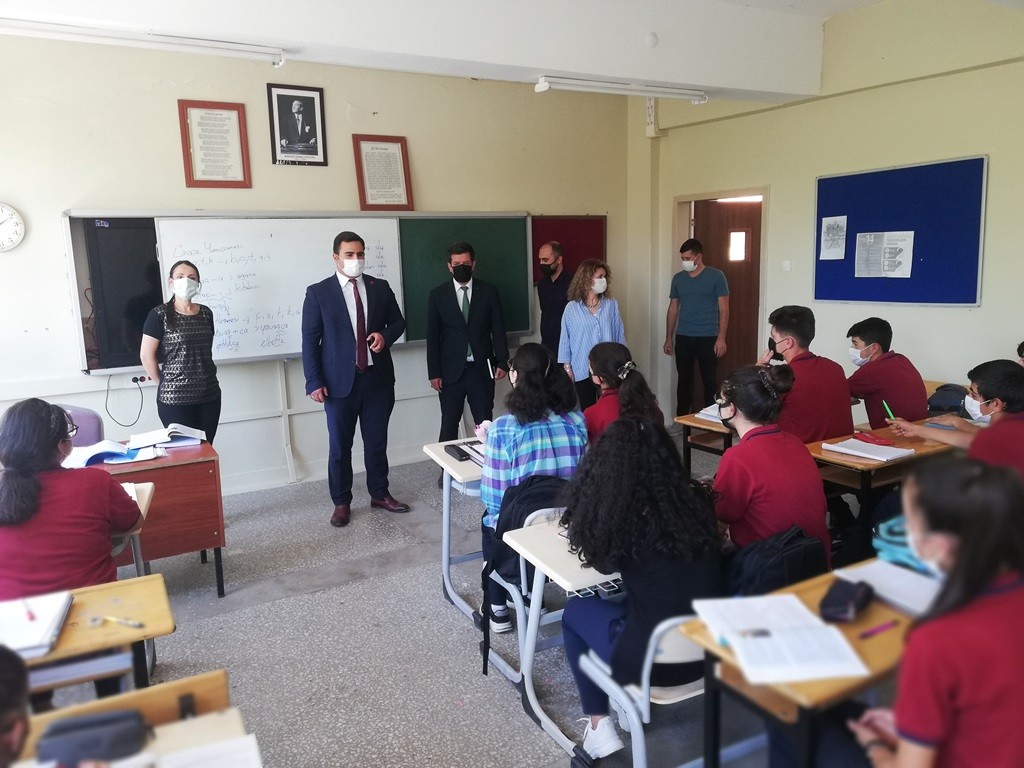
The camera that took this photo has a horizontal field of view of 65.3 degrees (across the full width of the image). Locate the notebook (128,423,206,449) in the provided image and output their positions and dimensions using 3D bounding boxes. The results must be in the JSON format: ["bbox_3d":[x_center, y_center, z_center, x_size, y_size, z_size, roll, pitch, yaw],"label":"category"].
[{"bbox_3d":[-1.777,0.264,4.104,0.365,0.070,0.250,-7,10,-32],"label":"notebook"}]

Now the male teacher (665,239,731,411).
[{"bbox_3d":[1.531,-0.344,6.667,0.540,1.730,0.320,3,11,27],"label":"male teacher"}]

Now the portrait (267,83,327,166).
[{"bbox_3d":[-1.523,-1.846,5.709,0.400,0.550,0.025,-7,10,-31],"label":"portrait"}]

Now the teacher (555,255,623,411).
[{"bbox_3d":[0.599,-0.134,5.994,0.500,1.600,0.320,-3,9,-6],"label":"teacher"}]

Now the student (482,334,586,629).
[{"bbox_3d":[0.076,0.455,3.406,0.480,1.290,0.650,-7,11,-28],"label":"student"}]

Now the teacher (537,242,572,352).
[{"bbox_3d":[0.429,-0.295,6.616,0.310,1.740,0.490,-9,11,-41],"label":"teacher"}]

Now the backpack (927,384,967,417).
[{"bbox_3d":[2.653,0.219,4.800,0.200,0.420,0.310,-7,10,-31],"label":"backpack"}]

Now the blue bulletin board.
[{"bbox_3d":[2.546,-0.991,5.369,0.030,0.906,1.221,-7,10,-32],"label":"blue bulletin board"}]

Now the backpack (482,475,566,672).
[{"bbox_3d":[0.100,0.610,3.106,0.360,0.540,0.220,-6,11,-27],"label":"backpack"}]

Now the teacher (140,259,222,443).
[{"bbox_3d":[-1.975,0.098,4.873,0.450,1.675,0.320,-7,10,-28],"label":"teacher"}]

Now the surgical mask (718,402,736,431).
[{"bbox_3d":[0.723,0.114,2.607,0.140,0.120,0.100,-9,12,-37],"label":"surgical mask"}]

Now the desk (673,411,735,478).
[{"bbox_3d":[1.494,0.517,4.502,1.200,0.740,0.420,-7,10,-31],"label":"desk"}]

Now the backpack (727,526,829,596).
[{"bbox_3d":[0.795,0.618,2.335,0.340,0.410,0.200,-6,11,-27],"label":"backpack"}]

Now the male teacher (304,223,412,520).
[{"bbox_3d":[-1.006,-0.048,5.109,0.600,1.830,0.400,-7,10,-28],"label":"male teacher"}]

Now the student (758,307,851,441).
[{"bbox_3d":[1.463,0.264,4.187,0.500,1.340,0.650,-7,11,-30],"label":"student"}]

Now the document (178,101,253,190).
[{"bbox_3d":[-1.998,-1.621,5.416,0.432,0.570,0.030,-7,10,-32],"label":"document"}]

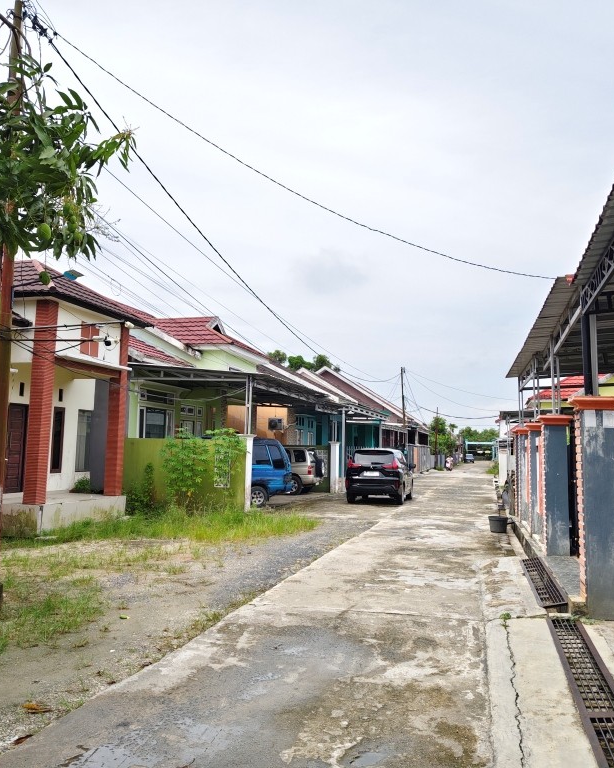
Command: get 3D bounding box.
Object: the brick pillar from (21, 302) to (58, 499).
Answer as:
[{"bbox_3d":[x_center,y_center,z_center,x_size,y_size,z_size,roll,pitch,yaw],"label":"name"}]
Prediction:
[{"bbox_3d":[-4.909,0.319,12.550,0.280,3.730,0.260,-1,-6,15],"label":"brick pillar"}]

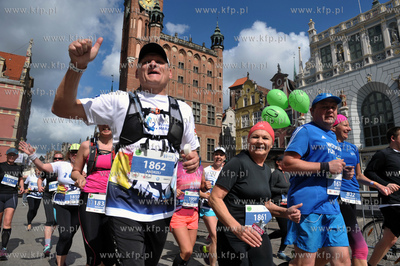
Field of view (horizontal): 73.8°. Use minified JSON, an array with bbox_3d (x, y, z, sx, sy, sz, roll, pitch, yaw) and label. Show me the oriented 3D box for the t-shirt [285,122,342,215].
[{"bbox_3d":[0.929,0.289,2.170,0.510,0.720,0.350,6,-12,-27],"label":"t-shirt"}]

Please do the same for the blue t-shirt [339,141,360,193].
[{"bbox_3d":[1.254,0.301,2.360,0.450,0.500,0.270,3,-13,-20],"label":"blue t-shirt"}]

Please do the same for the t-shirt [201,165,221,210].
[{"bbox_3d":[0.181,0.732,3.580,0.380,0.560,0.250,0,-12,-5],"label":"t-shirt"}]

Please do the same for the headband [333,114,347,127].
[{"bbox_3d":[1.203,-0.109,2.330,0.170,0.110,0.200,7,-15,-32],"label":"headband"}]

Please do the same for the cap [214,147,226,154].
[{"bbox_3d":[0.297,0.256,3.900,0.175,0.120,0.250,-1,-10,10],"label":"cap"}]

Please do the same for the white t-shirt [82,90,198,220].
[{"bbox_3d":[-0.322,0.126,1.490,0.610,0.710,0.330,7,-11,-16],"label":"white t-shirt"}]

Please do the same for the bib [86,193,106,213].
[{"bbox_3d":[-0.792,0.557,2.120,0.215,0.150,0.020,6,-11,-15],"label":"bib"}]

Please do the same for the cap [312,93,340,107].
[{"bbox_3d":[1.033,-0.270,2.170,0.175,0.125,0.250,2,-10,-9],"label":"cap"}]

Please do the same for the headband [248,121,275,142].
[{"bbox_3d":[0.434,-0.004,1.870,0.170,0.140,0.190,-3,-11,18],"label":"headband"}]

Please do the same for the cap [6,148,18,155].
[{"bbox_3d":[-3.231,0.318,4.600,0.175,0.120,0.250,8,-8,-31],"label":"cap"}]

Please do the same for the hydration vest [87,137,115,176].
[{"bbox_3d":[-0.872,0.218,2.420,0.310,0.390,0.260,2,-13,-15],"label":"hydration vest"}]

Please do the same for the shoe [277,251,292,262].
[{"bbox_3d":[1.232,1.782,3.870,0.100,0.115,0.270,5,-14,-26],"label":"shoe"}]

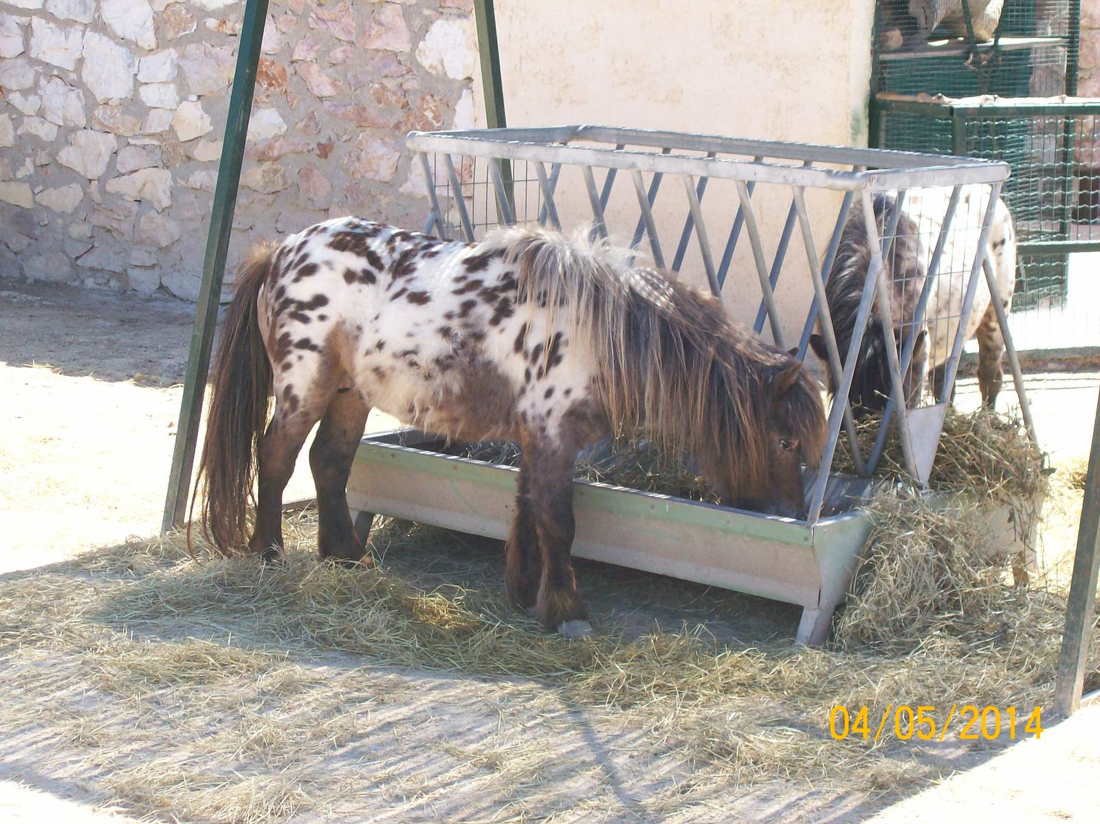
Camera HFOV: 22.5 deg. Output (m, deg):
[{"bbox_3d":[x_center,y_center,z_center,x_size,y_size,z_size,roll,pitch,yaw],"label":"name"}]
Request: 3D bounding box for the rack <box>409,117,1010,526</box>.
[{"bbox_3d":[0.390,-0.290,7.275,1.507,0.820,0.968,10,13,40],"label":"rack"}]

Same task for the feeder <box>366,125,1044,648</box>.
[{"bbox_3d":[0.387,-0.147,7.300,1.524,1.100,1.012,10,13,40],"label":"feeder"}]

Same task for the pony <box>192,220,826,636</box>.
[{"bbox_3d":[-0.107,0.005,6.814,1.617,0.952,0.517,7,11,31],"label":"pony"}]

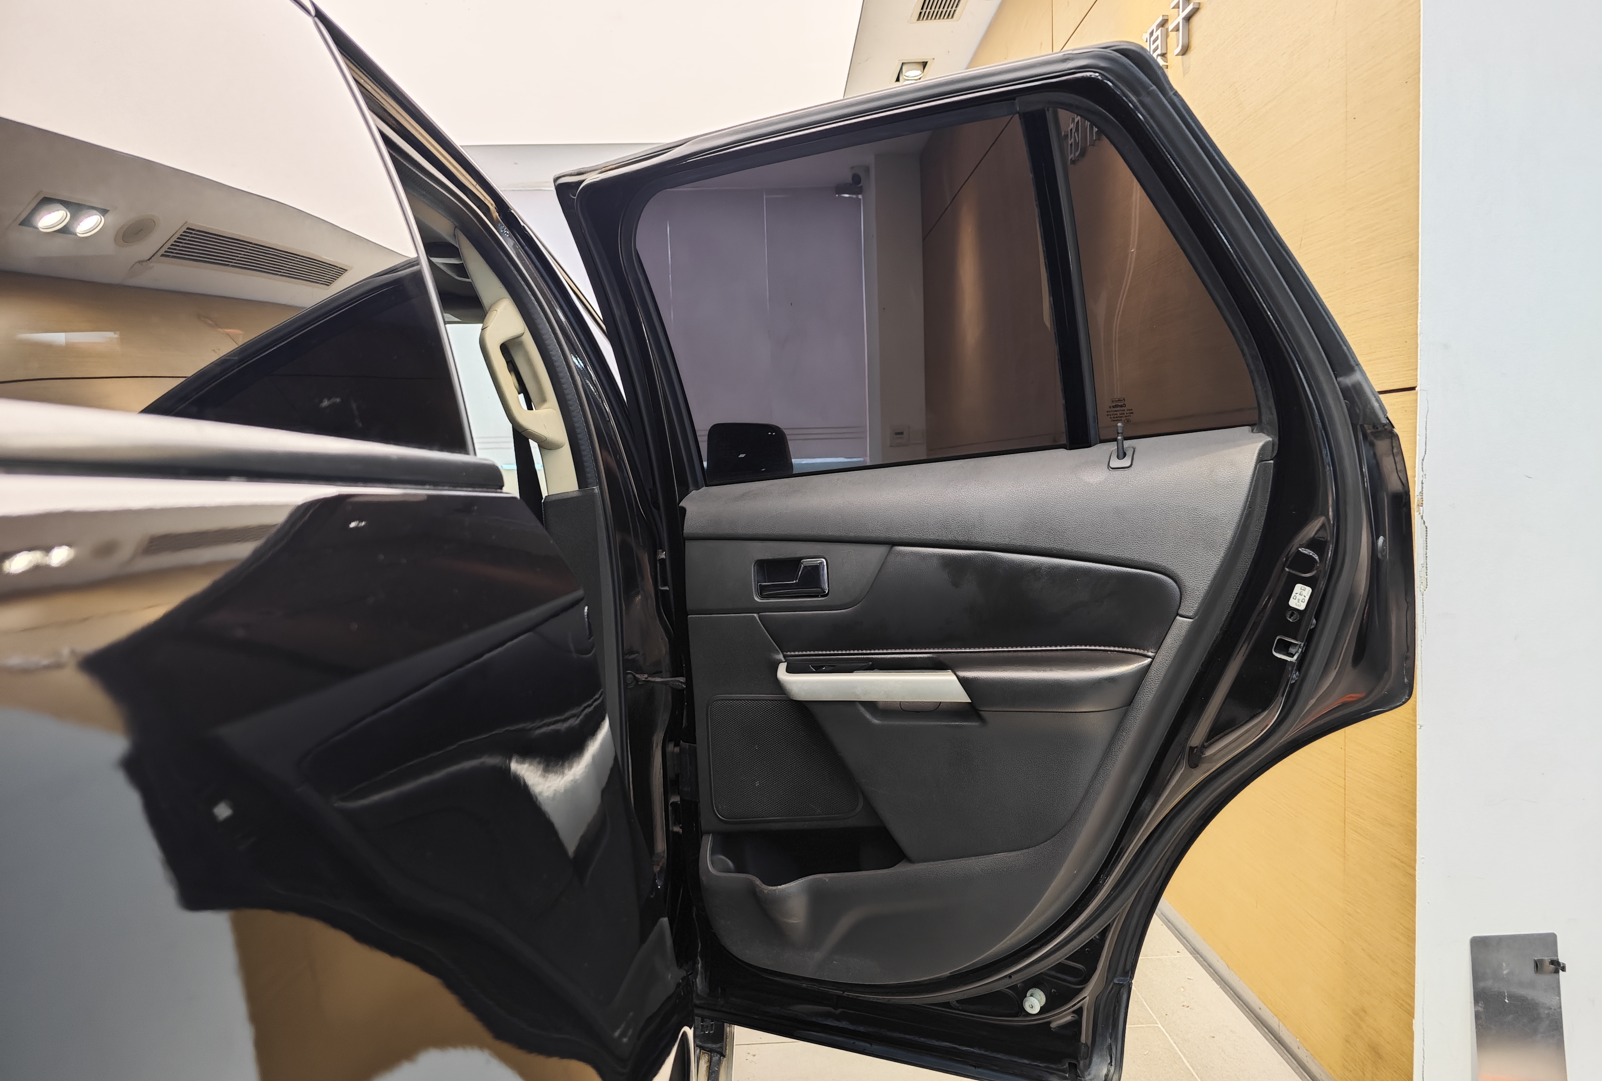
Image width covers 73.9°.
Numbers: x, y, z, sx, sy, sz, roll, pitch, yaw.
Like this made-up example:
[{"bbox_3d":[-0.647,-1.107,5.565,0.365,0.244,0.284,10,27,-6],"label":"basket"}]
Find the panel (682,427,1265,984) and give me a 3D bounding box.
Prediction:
[{"bbox_3d":[0.158,0.228,1.291,0.739,0.693,0.130,0,4,27],"label":"panel"}]

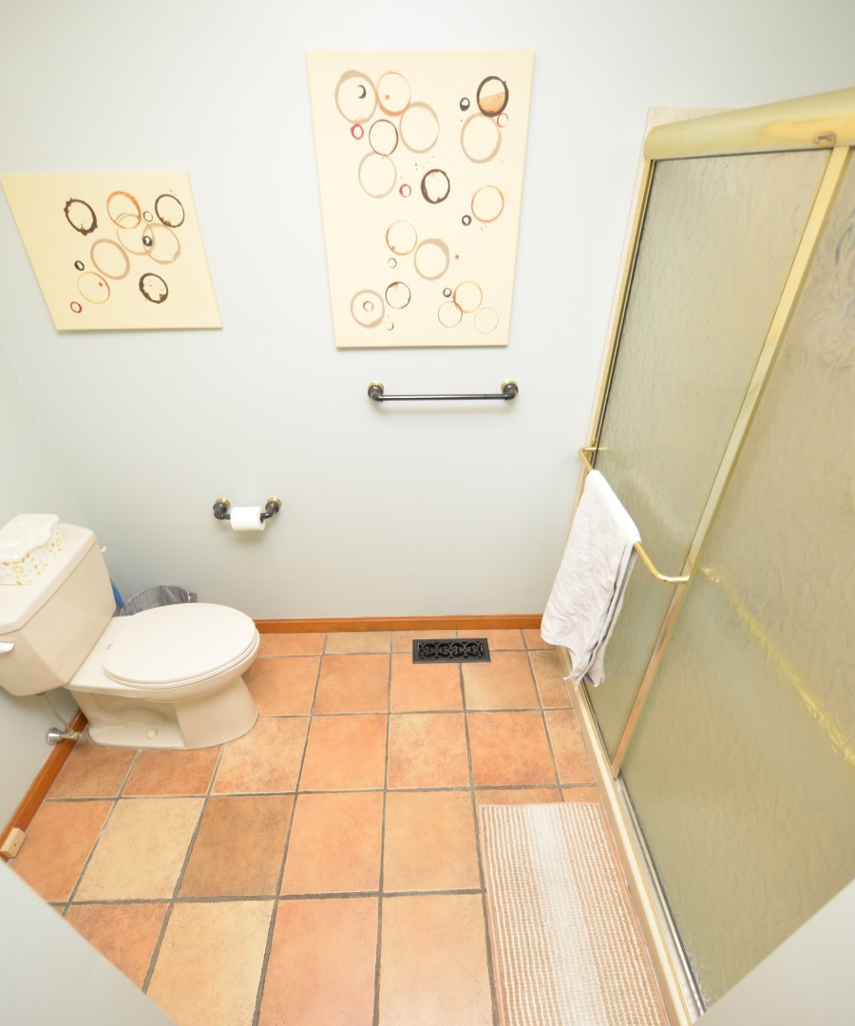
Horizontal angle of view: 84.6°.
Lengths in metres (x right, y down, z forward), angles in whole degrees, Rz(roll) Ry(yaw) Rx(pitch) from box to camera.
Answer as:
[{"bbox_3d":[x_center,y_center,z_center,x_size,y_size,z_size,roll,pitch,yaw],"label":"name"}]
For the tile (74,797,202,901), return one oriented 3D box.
[{"bbox_3d":[-0.924,1.088,1.536,0.302,0.010,0.295,-1,32,-1],"label":"tile"}]

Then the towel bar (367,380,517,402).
[{"bbox_3d":[0.049,-0.419,1.610,0.510,0.049,0.088,-1,33,-1],"label":"towel bar"}]

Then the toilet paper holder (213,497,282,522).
[{"bbox_3d":[-0.713,-0.016,1.877,0.252,0.070,0.085,-1,32,-1],"label":"toilet paper holder"}]

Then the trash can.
[{"bbox_3d":[-1.141,0.523,2.037,0.275,0.323,0.253,-1,34,-1],"label":"trash can"}]

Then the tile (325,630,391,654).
[{"bbox_3d":[-0.322,0.608,2.200,0.303,0.011,0.129,-1,35,-1],"label":"tile"}]

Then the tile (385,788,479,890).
[{"bbox_3d":[0.012,1.069,1.548,0.302,0.010,0.295,-1,32,-1],"label":"tile"}]

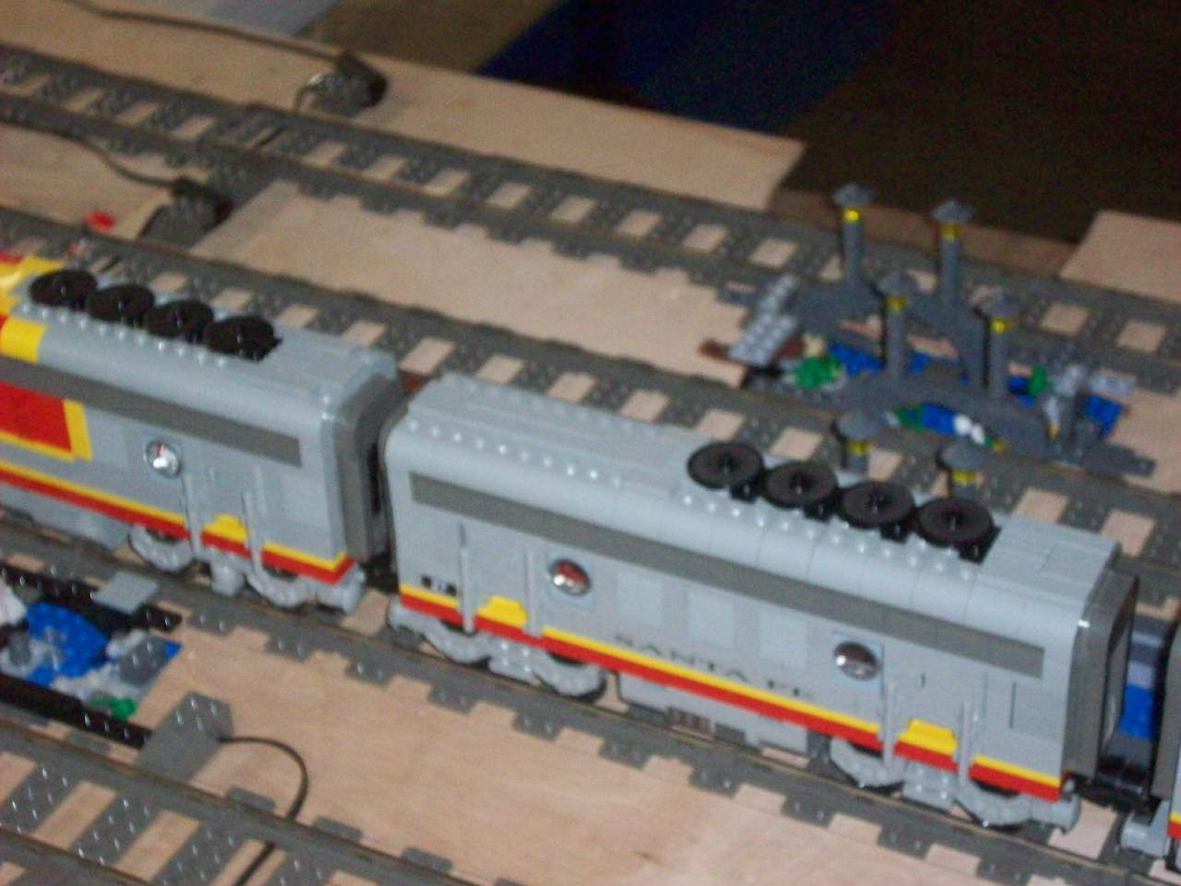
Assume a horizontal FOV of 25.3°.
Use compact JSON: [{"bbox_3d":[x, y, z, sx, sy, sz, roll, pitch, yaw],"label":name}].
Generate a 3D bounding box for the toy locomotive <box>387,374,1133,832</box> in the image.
[{"bbox_3d":[0.051,0.048,0.823,0.241,0.104,0.052,15,41,22],"label":"toy locomotive"}]

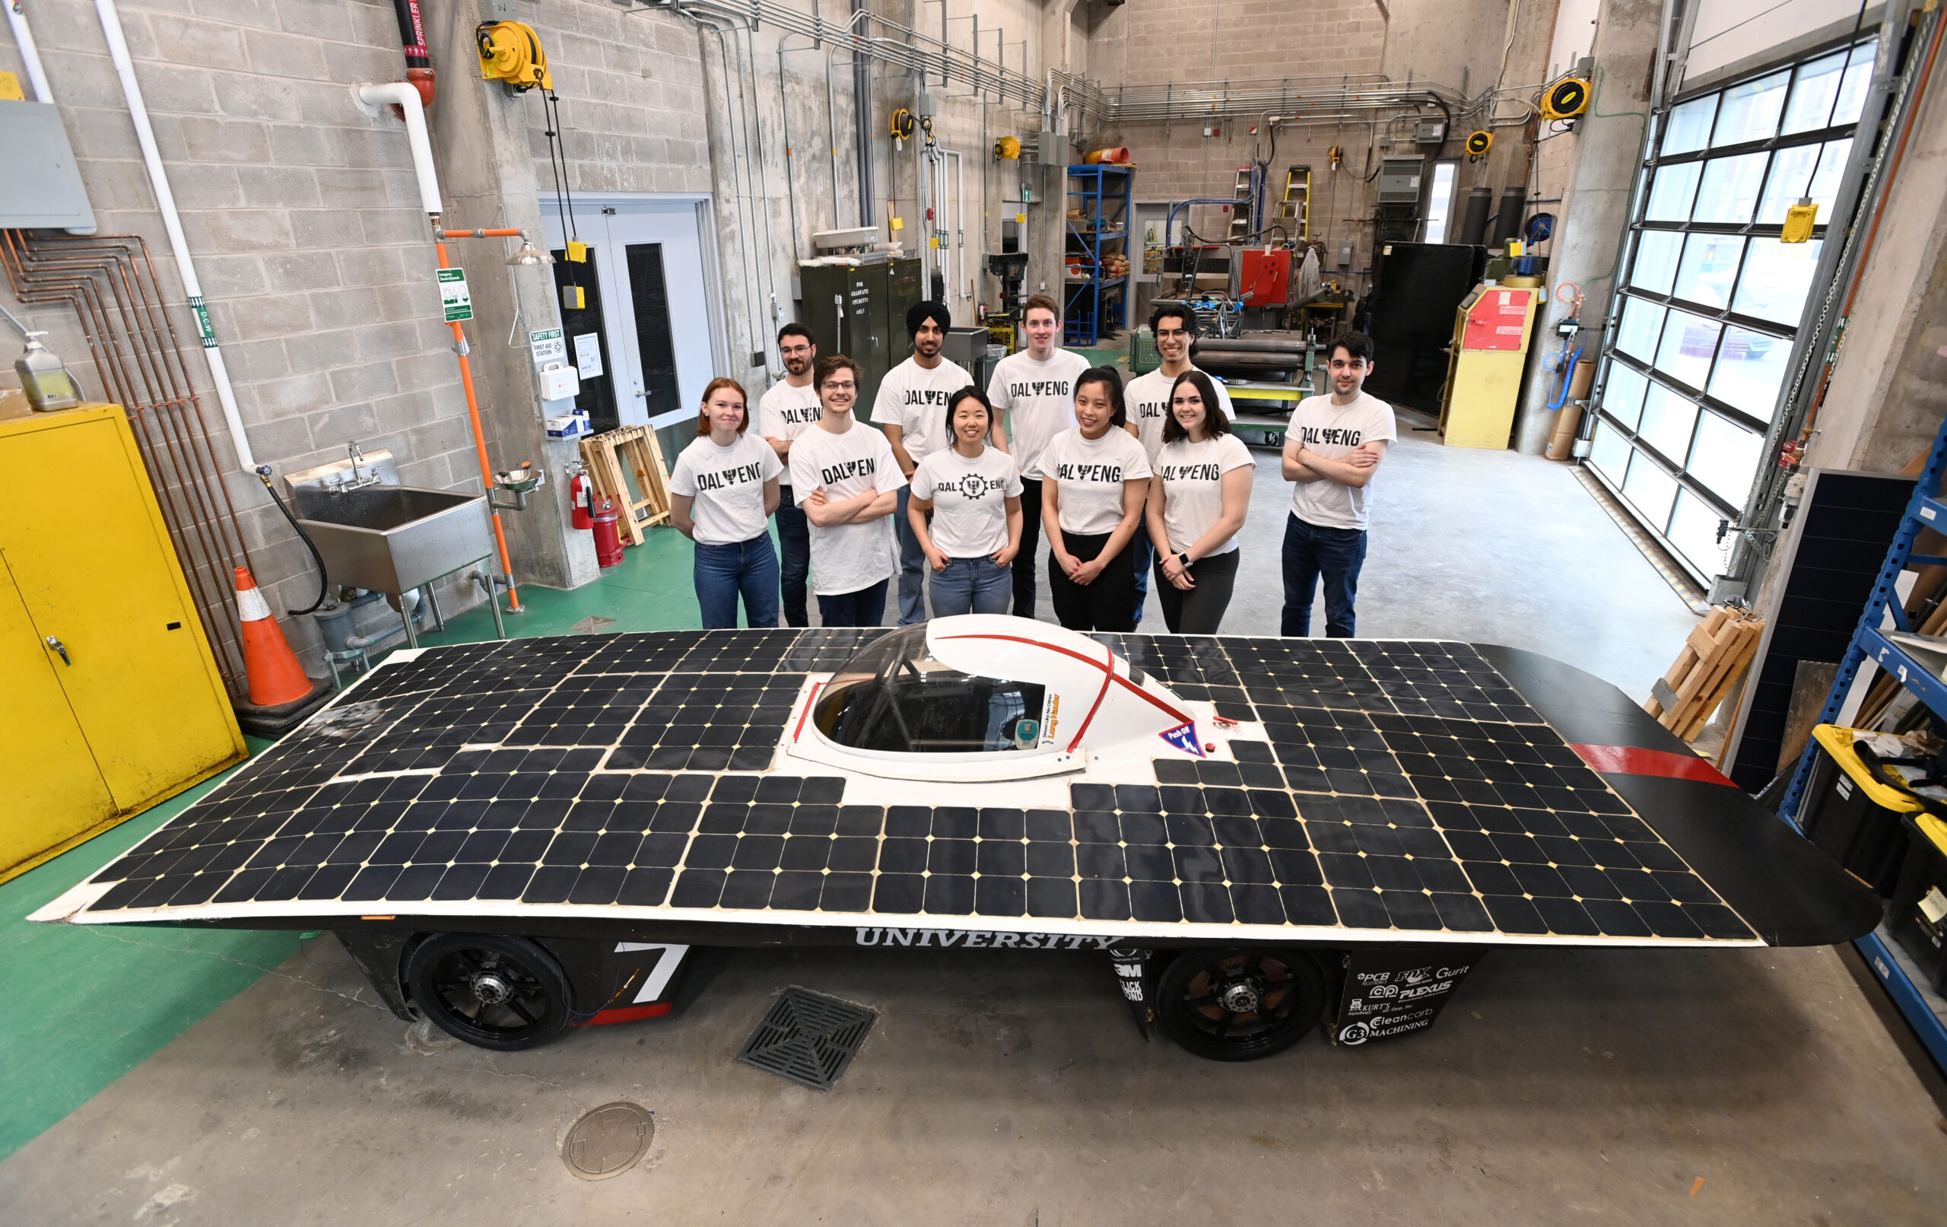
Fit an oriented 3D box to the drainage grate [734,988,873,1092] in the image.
[{"bbox_3d":[-0.501,1.297,2.806,0.310,0.025,0.310,7,24,19],"label":"drainage grate"}]

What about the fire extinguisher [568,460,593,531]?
[{"bbox_3d":[-2.652,-0.795,6.210,0.180,0.470,0.180,11,25,26],"label":"fire extinguisher"}]

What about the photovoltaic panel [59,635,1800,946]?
[{"bbox_3d":[-0.271,0.446,3.159,4.570,0.220,1.750,1,22,3],"label":"photovoltaic panel"}]

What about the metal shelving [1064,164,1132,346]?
[{"bbox_3d":[2.600,-7.950,20.400,1.030,3.500,2.800,7,24,19],"label":"metal shelving"}]

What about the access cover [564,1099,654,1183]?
[{"bbox_3d":[-0.983,1.431,2.487,0.237,0.020,0.237,-1,22,0],"label":"access cover"}]

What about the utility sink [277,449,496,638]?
[{"bbox_3d":[-3.157,-0.270,5.147,0.650,1.140,0.680,6,23,15],"label":"utility sink"}]

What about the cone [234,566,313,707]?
[{"bbox_3d":[-3.518,0.103,4.552,0.340,0.700,0.340,6,23,15],"label":"cone"}]

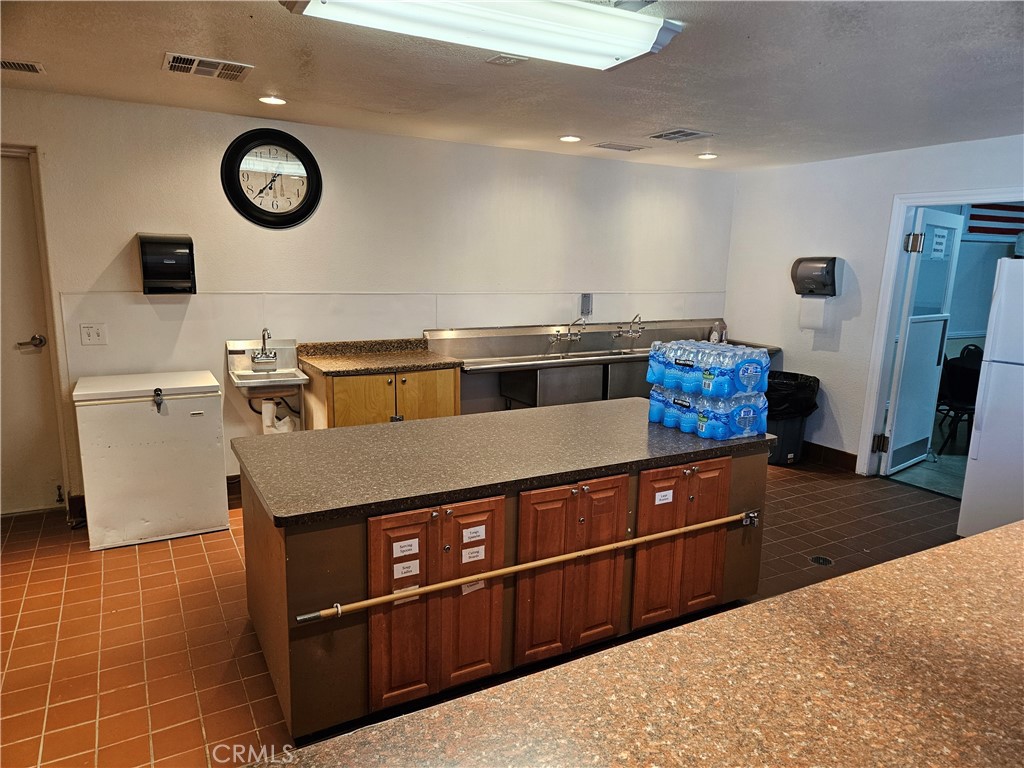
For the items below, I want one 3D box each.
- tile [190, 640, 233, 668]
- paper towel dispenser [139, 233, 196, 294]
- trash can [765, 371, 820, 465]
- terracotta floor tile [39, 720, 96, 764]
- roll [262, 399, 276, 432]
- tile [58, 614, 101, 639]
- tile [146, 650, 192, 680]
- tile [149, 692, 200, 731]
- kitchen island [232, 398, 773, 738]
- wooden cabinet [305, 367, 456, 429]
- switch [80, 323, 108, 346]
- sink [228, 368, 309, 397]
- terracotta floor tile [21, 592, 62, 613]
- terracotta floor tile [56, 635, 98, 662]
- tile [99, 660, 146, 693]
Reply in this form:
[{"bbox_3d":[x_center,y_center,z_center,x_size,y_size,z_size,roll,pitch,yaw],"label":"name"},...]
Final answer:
[{"bbox_3d":[-1.216,1.103,2.764,0.150,0.012,0.150,-5,13,-29],"label":"tile"},{"bbox_3d":[-1.961,-0.682,3.872,0.260,0.336,0.236,-5,13,-29],"label":"paper towel dispenser"},{"bbox_3d":[2.232,0.288,5.674,0.520,0.710,0.520,-5,13,-29],"label":"trash can"},{"bbox_3d":[-1.472,1.193,2.265,0.150,0.012,0.150,-5,13,-29],"label":"terracotta floor tile"},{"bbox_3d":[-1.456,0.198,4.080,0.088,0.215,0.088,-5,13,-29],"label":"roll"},{"bbox_3d":[-1.913,1.083,3.011,0.152,0.012,0.152,-5,13,-29],"label":"tile"},{"bbox_3d":[-1.353,1.115,2.685,0.150,0.012,0.150,-5,13,-29],"label":"tile"},{"bbox_3d":[-1.199,1.170,2.422,0.150,0.012,0.150,-5,13,-29],"label":"tile"},{"bbox_3d":[0.022,0.651,3.206,2.348,0.813,0.975,-5,13,-29],"label":"kitchen island"},{"bbox_3d":[-0.882,0.309,4.634,0.900,0.885,0.580,-5,13,-29],"label":"wooden cabinet"},{"bbox_3d":[-2.430,-0.287,3.961,0.126,0.125,0.012,-5,13,-29],"label":"switch"},{"bbox_3d":[-1.541,0.010,4.328,0.435,0.140,0.355,-5,13,-29],"label":"sink"},{"bbox_3d":[-2.169,1.019,3.148,0.152,0.012,0.152,-5,13,-29],"label":"terracotta floor tile"},{"bbox_3d":[-1.832,1.111,2.874,0.152,0.012,0.152,-5,13,-29],"label":"terracotta floor tile"},{"bbox_3d":[-1.531,1.155,2.678,0.152,0.012,0.152,-5,13,-29],"label":"tile"}]

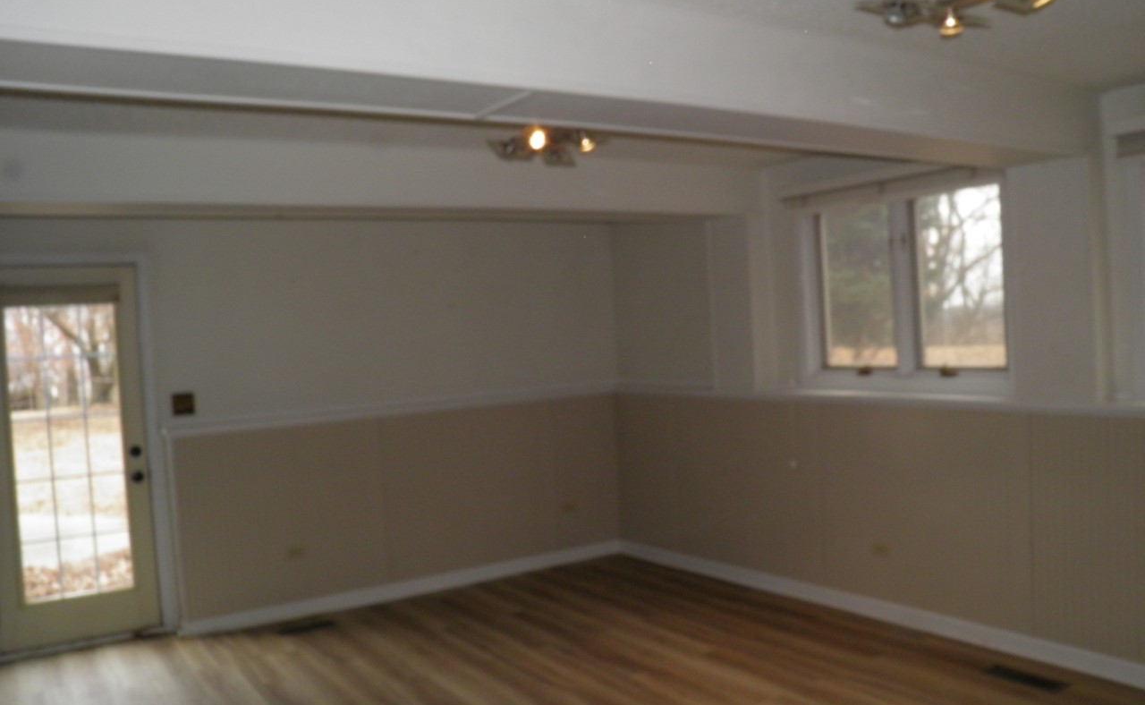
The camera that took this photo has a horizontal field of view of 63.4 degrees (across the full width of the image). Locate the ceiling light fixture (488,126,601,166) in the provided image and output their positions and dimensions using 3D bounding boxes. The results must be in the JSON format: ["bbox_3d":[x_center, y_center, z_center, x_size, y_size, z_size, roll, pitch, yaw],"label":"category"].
[{"bbox_3d":[-0.108,-0.877,3.814,0.480,0.190,0.430,-4,1,-32],"label":"ceiling light fixture"}]

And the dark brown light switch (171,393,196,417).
[{"bbox_3d":[-2.214,0.296,5.278,0.117,0.118,0.012,-4,1,-32],"label":"dark brown light switch"}]

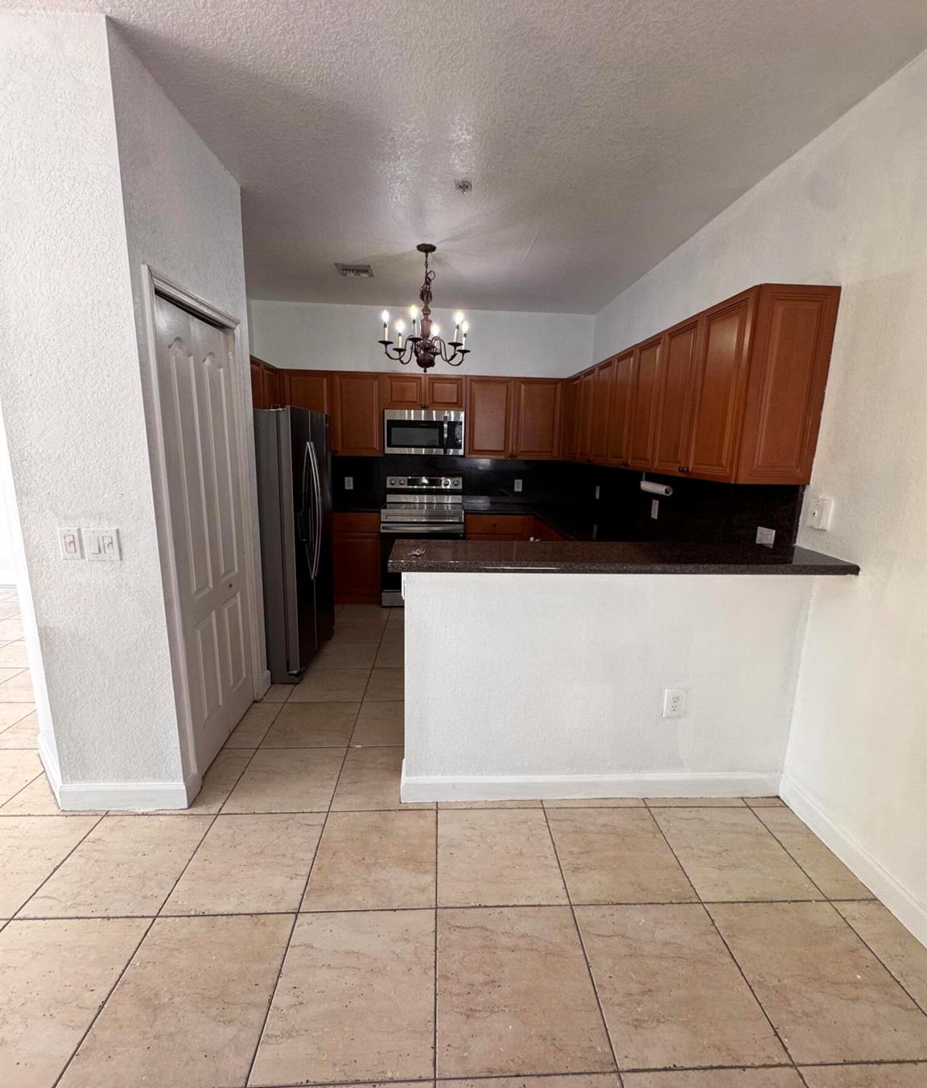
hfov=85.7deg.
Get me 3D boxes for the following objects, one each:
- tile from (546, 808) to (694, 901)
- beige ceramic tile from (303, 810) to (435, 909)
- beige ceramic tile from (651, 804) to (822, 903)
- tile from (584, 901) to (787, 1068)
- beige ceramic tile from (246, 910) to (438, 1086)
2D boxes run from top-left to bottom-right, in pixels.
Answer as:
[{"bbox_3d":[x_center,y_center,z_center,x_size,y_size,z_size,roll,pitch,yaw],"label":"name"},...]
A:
[{"bbox_3d":[0.586,1.192,1.933,0.453,0.010,0.453,1,12,-3],"label":"tile"},{"bbox_3d":[-0.327,1.183,1.889,0.453,0.010,0.453,1,12,-3],"label":"beige ceramic tile"},{"bbox_3d":[1.040,1.192,1.950,0.451,0.010,0.451,1,12,-3],"label":"beige ceramic tile"},{"bbox_3d":[0.606,1.283,1.485,0.453,0.010,0.453,1,12,-3],"label":"tile"},{"bbox_3d":[-0.306,1.271,1.439,0.451,0.010,0.451,1,12,-3],"label":"beige ceramic tile"}]

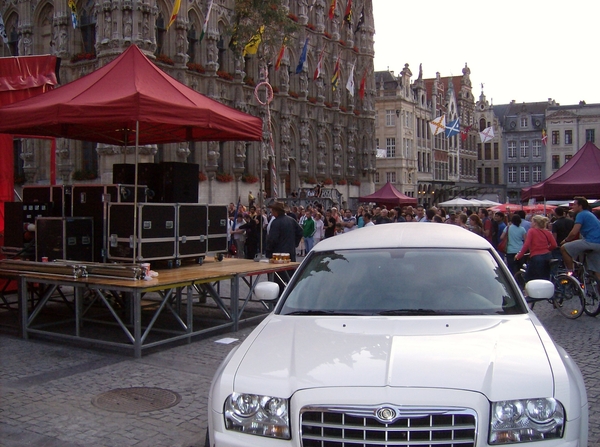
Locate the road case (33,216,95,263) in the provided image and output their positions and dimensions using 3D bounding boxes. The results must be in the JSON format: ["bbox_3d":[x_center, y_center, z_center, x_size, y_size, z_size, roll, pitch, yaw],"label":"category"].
[{"bbox_3d":[-3.500,0.290,9.280,0.640,0.760,0.530,1,2,31],"label":"road case"}]

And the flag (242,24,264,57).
[{"bbox_3d":[-3.137,-12.347,42.000,1.600,2.100,0.450,1,2,30],"label":"flag"}]

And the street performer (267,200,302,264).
[{"bbox_3d":[-0.288,0.515,11.200,0.600,1.830,0.420,-1,2,-30],"label":"street performer"}]

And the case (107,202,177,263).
[{"bbox_3d":[-2.300,0.190,9.150,0.620,0.950,0.760,1,2,31],"label":"case"}]

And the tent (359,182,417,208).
[{"bbox_3d":[6.130,-1.130,43.000,3.050,3.450,3.050,1,2,31],"label":"tent"}]

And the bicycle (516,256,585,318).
[{"bbox_3d":[4.080,1.000,10.350,0.580,1.040,1.750,-1,2,-22],"label":"bicycle"}]

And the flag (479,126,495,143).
[{"bbox_3d":[24.032,-11.438,80.000,1.800,2.000,0.300,1,2,30],"label":"flag"}]

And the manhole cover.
[{"bbox_3d":[-1.467,1.585,5.590,0.780,0.030,0.780,0,1,0],"label":"manhole cover"}]

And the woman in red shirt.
[{"bbox_3d":[3.800,0.690,10.000,0.550,1.650,0.420,-1,2,-25],"label":"woman in red shirt"}]

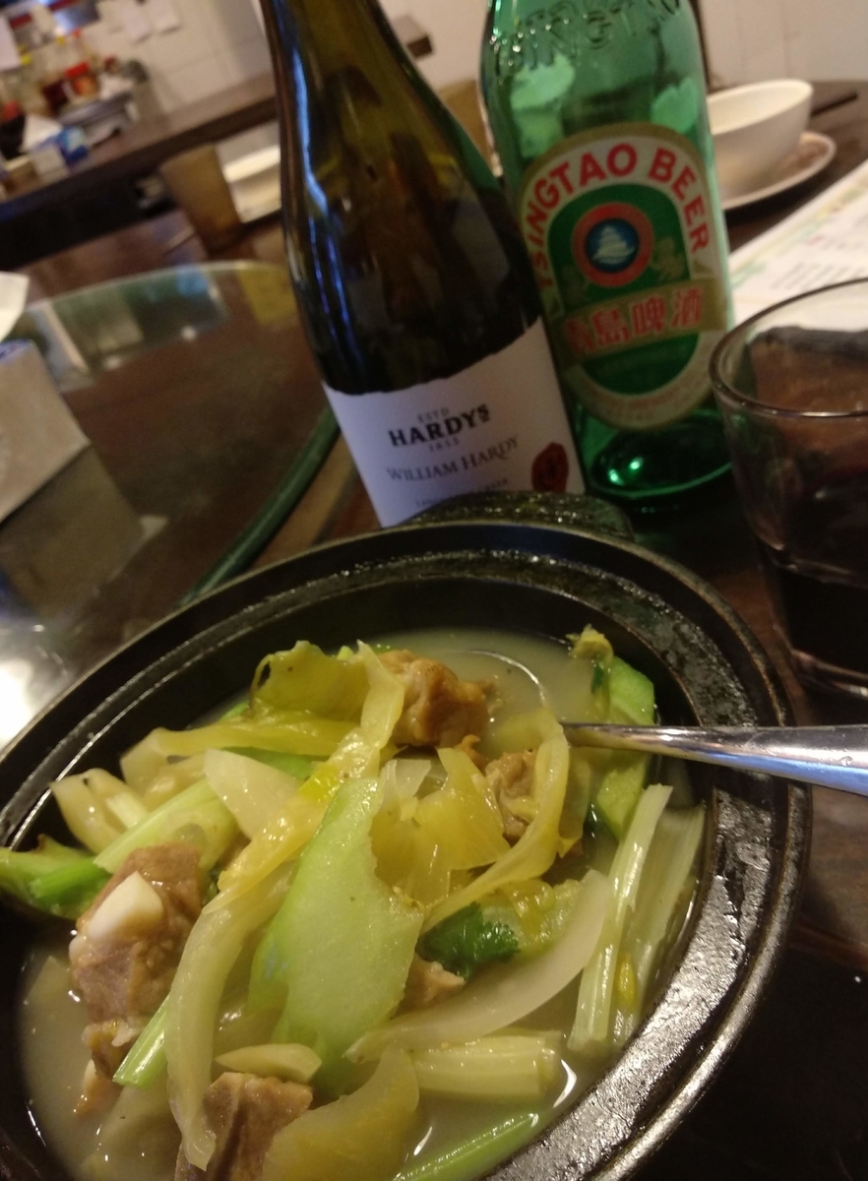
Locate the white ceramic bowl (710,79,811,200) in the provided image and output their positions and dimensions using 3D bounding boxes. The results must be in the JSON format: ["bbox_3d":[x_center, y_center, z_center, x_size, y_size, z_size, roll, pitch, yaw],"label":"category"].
[{"bbox_3d":[0.203,-0.304,0.612,0.112,0.051,0.112,-14,36,11],"label":"white ceramic bowl"}]

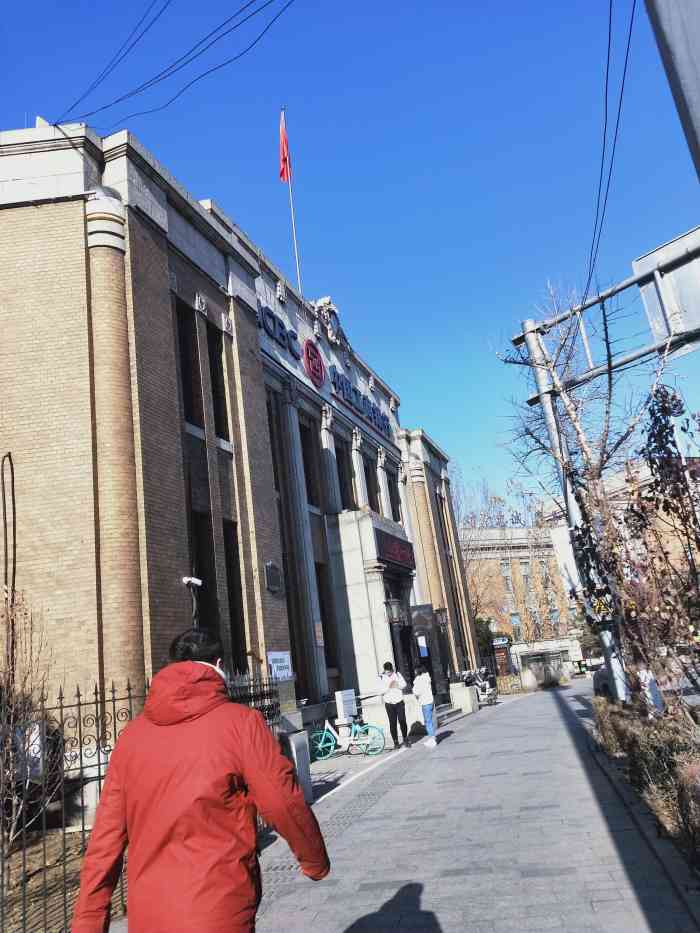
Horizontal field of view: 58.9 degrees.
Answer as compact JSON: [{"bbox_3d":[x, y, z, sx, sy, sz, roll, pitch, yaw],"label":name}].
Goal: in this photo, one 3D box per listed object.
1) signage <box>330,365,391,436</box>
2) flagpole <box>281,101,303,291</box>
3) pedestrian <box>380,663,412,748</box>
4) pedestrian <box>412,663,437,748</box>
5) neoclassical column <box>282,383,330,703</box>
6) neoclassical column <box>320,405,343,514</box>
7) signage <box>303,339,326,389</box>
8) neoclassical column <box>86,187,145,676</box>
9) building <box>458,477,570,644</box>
[{"bbox_3d":[0.471,-2.045,20.263,0.150,0.880,5.718,-13,-16,19],"label":"signage"},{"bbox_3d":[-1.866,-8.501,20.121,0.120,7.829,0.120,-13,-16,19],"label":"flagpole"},{"bbox_3d":[0.875,4.898,12.800,0.600,1.680,0.420,-4,-16,-14],"label":"pedestrian"},{"bbox_3d":[1.517,4.937,12.871,0.420,1.630,0.450,-9,-15,3],"label":"pedestrian"},{"bbox_3d":[-1.060,1.481,14.473,0.450,7.422,0.450,-13,-16,19],"label":"neoclassical column"},{"bbox_3d":[-0.204,1.951,16.610,0.450,7.422,0.450,-13,-16,19],"label":"neoclassical column"},{"bbox_3d":[-0.937,-2.708,16.672,0.150,1.300,1.409,-13,-16,19],"label":"signage"},{"bbox_3d":[-3.441,-0.462,9.124,0.620,8.576,0.620,-13,-16,19],"label":"neoclassical column"},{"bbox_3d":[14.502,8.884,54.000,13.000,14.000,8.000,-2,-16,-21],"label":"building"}]

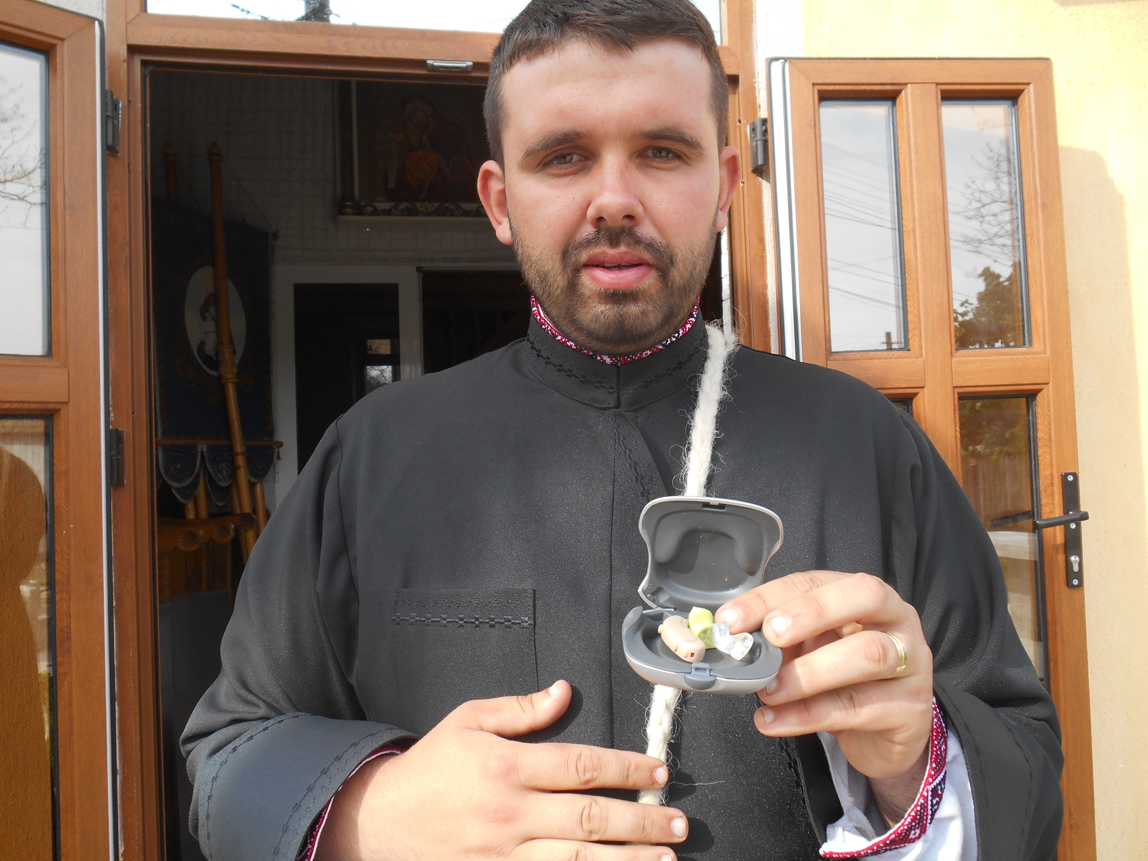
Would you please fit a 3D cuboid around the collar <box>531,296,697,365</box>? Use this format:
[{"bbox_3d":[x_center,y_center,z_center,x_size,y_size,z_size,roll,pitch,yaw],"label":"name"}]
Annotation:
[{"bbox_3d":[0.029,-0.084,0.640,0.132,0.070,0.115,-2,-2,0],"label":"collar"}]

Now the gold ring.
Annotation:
[{"bbox_3d":[0.149,0.108,0.414,0.005,0.022,0.022,3,-1,-25],"label":"gold ring"}]

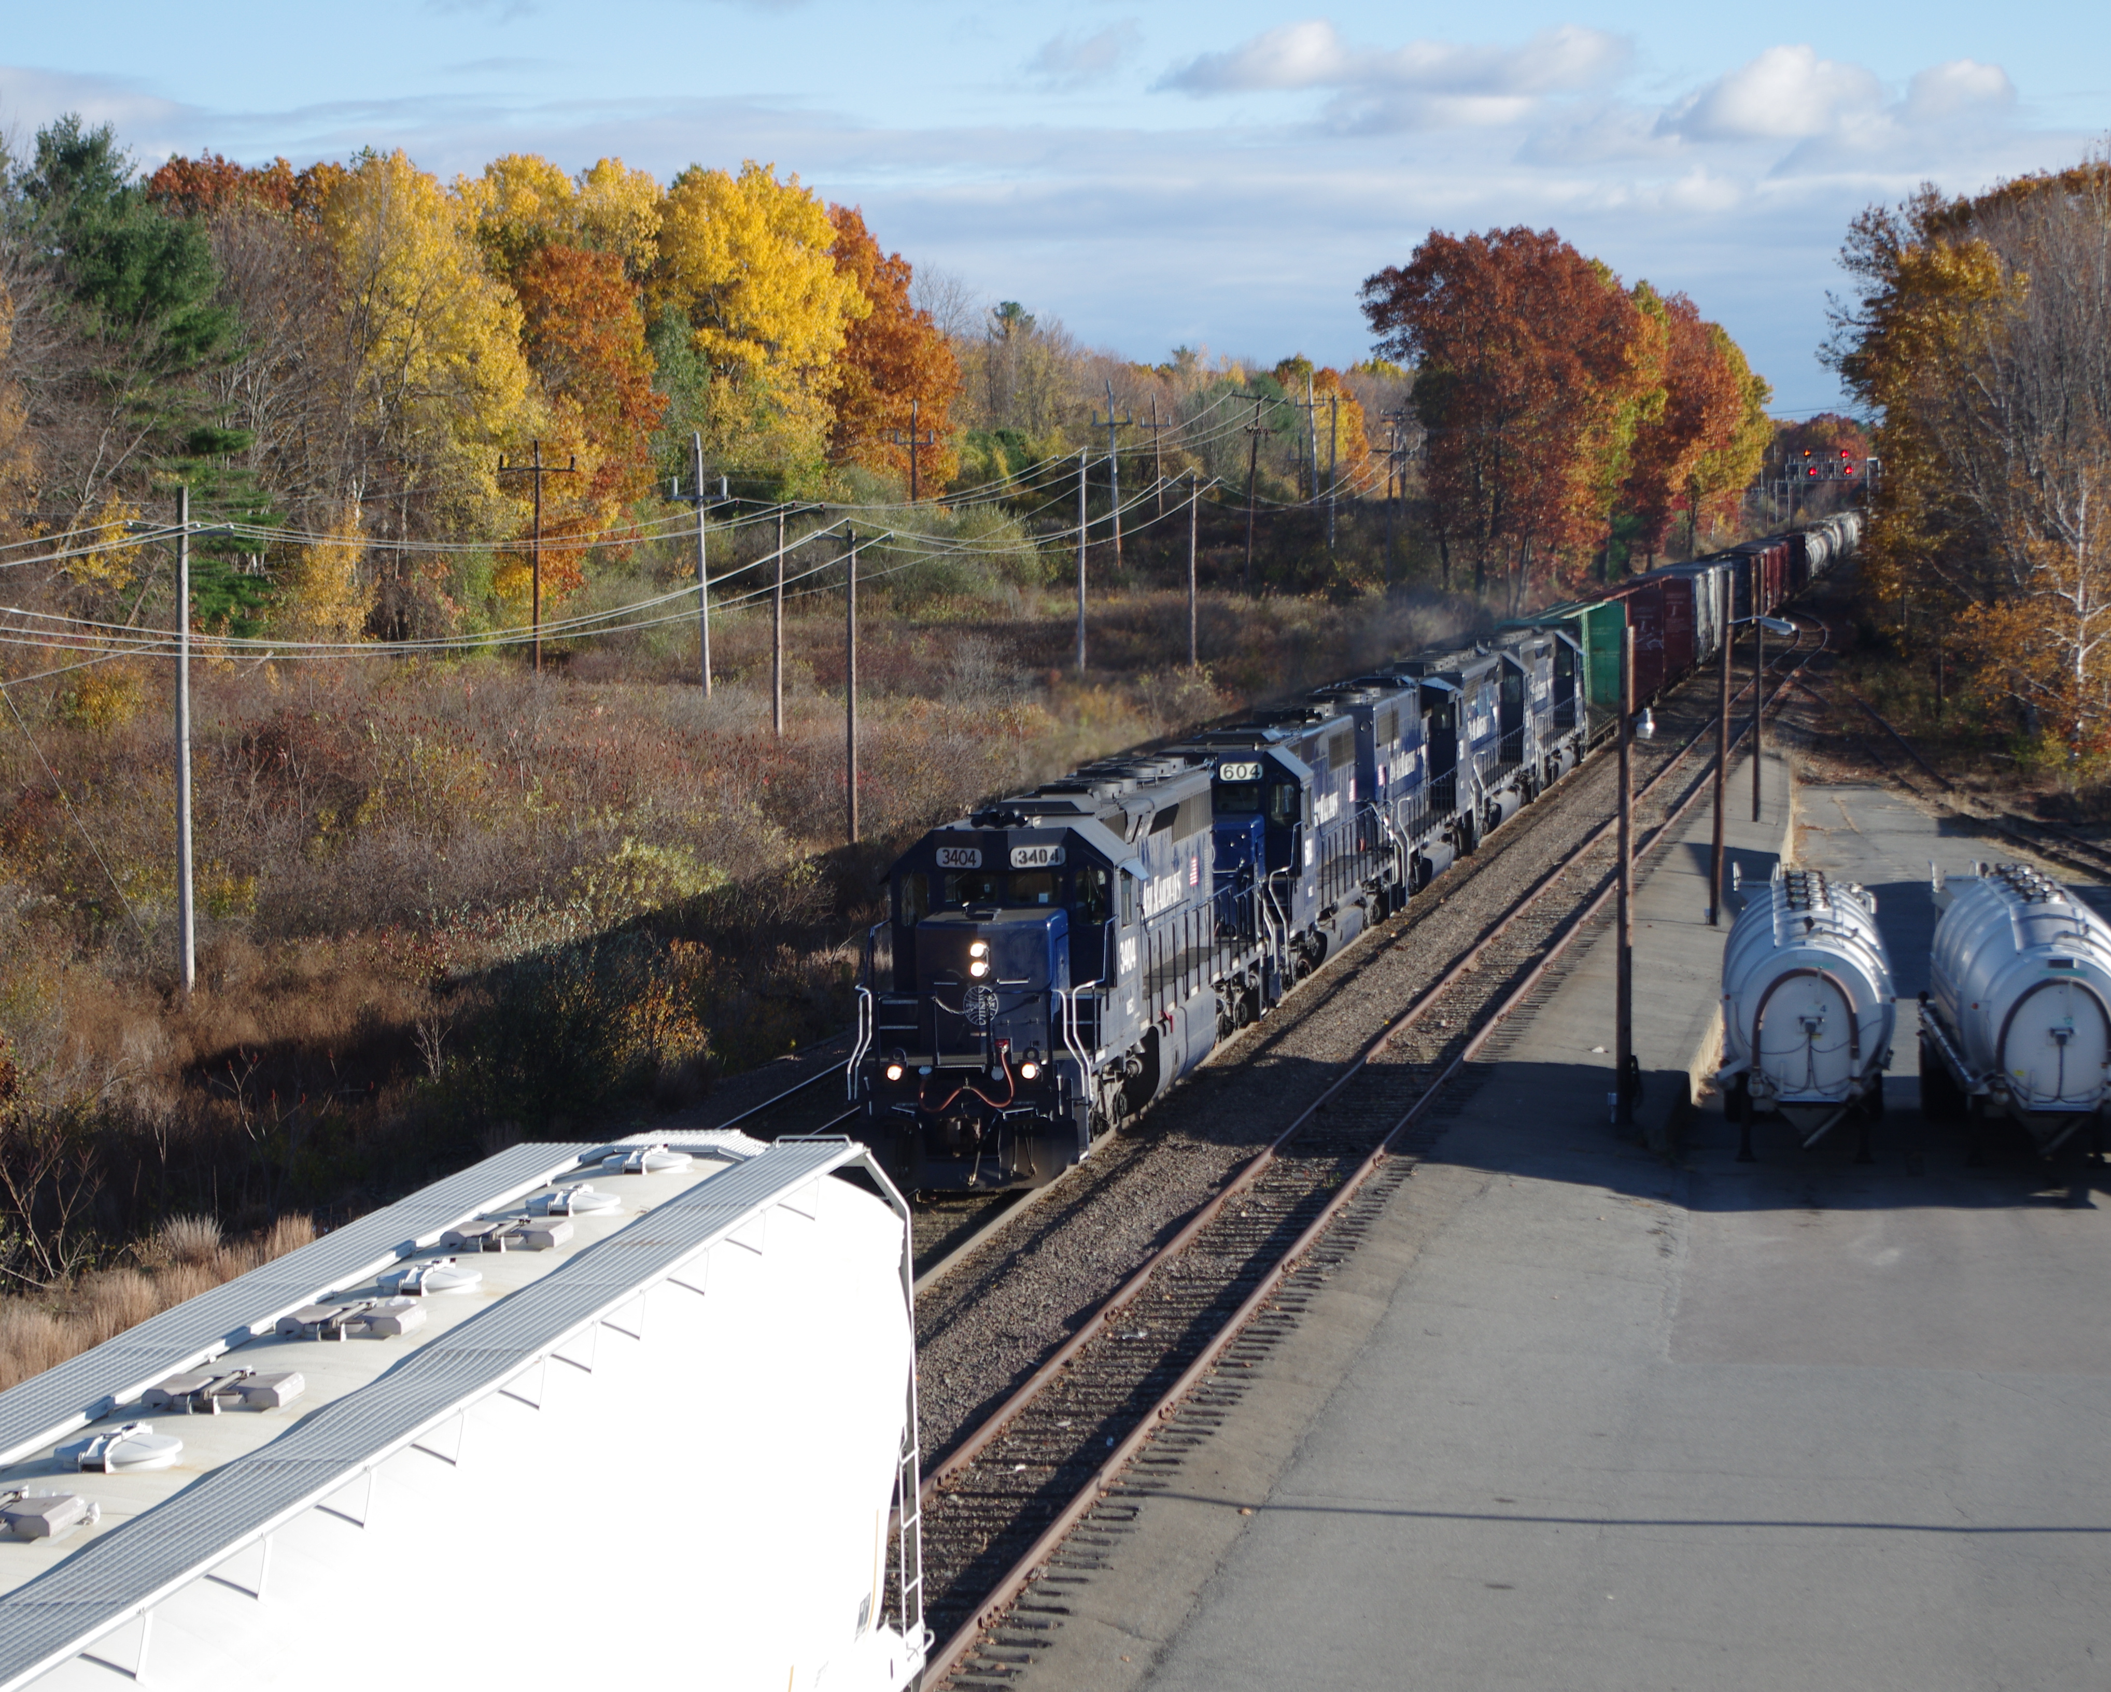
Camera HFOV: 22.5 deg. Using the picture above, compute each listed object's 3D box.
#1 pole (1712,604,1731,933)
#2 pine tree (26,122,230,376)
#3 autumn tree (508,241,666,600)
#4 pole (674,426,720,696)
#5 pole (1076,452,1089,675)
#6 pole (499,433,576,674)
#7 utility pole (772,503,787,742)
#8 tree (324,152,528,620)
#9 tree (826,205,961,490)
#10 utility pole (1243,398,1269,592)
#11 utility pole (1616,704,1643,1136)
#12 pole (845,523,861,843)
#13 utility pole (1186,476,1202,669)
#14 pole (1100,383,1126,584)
[{"bbox_3d":[14.006,-1.911,111.625,0.280,7.200,0.280,2,4,9],"label":"pole"},{"bbox_3d":[-35.267,-16.950,202.318,8.000,21.500,8.000,0,4,0],"label":"pine tree"},{"bbox_3d":[-22.663,-19.525,257.269,7.800,19.500,7.800,0,4,0],"label":"autumn tree"},{"bbox_3d":[-11.605,-8.920,172.696,1.600,9.050,0.350,1,4,10],"label":"pole"},{"bbox_3d":[1.160,-11.610,220.720,0.330,9.500,0.330,1,4,9],"label":"pole"},{"bbox_3d":[-19.992,-10.939,204.676,3.000,9.380,0.400,1,4,10],"label":"pole"},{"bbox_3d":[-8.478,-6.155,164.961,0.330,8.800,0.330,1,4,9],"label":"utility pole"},{"bbox_3d":[-27.820,-19.825,234.204,9.400,21.690,8.500,1,4,10],"label":"tree"},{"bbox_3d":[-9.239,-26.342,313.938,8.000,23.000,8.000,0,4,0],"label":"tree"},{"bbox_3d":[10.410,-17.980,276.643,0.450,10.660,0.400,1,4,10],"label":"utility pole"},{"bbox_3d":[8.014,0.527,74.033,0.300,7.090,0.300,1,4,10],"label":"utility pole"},{"bbox_3d":[-5.939,-4.604,155.658,0.330,9.660,0.310,1,4,10],"label":"pole"},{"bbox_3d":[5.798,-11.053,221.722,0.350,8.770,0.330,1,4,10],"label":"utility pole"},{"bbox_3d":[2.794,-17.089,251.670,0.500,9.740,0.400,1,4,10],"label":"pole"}]

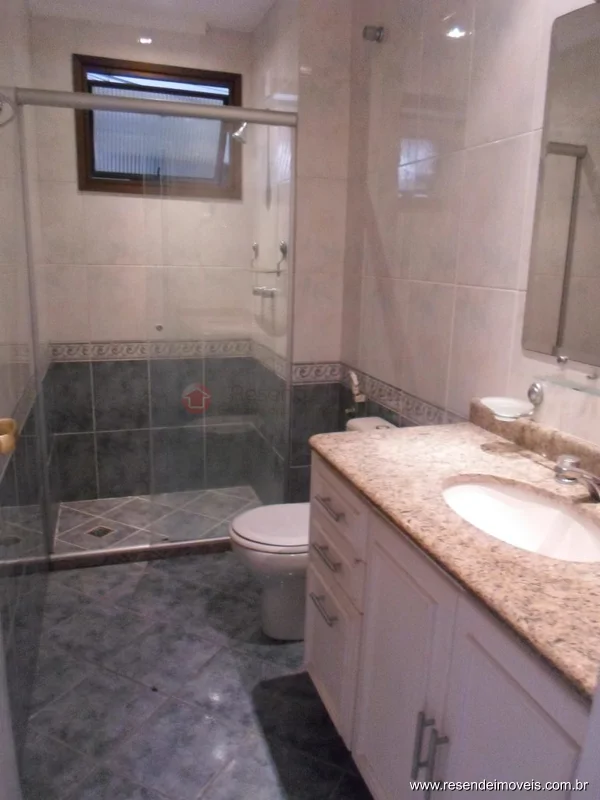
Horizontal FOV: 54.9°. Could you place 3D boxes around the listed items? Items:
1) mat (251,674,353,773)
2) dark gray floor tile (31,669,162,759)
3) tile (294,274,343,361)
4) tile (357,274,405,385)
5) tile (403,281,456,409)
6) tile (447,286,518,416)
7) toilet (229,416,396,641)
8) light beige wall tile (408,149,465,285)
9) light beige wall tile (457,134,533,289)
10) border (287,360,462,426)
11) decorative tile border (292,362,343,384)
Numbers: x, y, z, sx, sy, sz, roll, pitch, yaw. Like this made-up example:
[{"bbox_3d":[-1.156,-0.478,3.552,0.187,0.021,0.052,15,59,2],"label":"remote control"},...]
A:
[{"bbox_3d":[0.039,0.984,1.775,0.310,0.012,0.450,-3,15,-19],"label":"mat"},{"bbox_3d":[-0.606,0.952,1.775,0.293,0.010,0.293,9,16,27],"label":"dark gray floor tile"},{"bbox_3d":[0.084,-0.368,2.648,0.234,0.404,0.010,-3,15,-19],"label":"tile"},{"bbox_3d":[0.329,-0.279,2.313,0.010,0.400,0.340,-3,15,-19],"label":"tile"},{"bbox_3d":[0.438,-0.198,2.005,0.010,0.400,0.305,-3,15,-19],"label":"tile"},{"bbox_3d":[0.538,-0.131,1.730,0.010,0.404,0.294,-3,15,-19],"label":"tile"},{"bbox_3d":[0.054,0.487,2.226,0.650,0.760,0.380,-3,15,-19],"label":"toilet"},{"bbox_3d":[0.448,-0.590,1.909,0.010,0.400,0.305,-3,15,-19],"label":"light beige wall tile"},{"bbox_3d":[0.549,-0.522,1.635,0.010,0.400,0.294,-3,15,-19],"label":"light beige wall tile"},{"bbox_3d":[0.240,-0.008,2.246,0.234,0.097,0.996,-3,15,-19],"label":"border"},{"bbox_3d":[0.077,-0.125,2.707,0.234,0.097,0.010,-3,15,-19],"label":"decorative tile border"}]

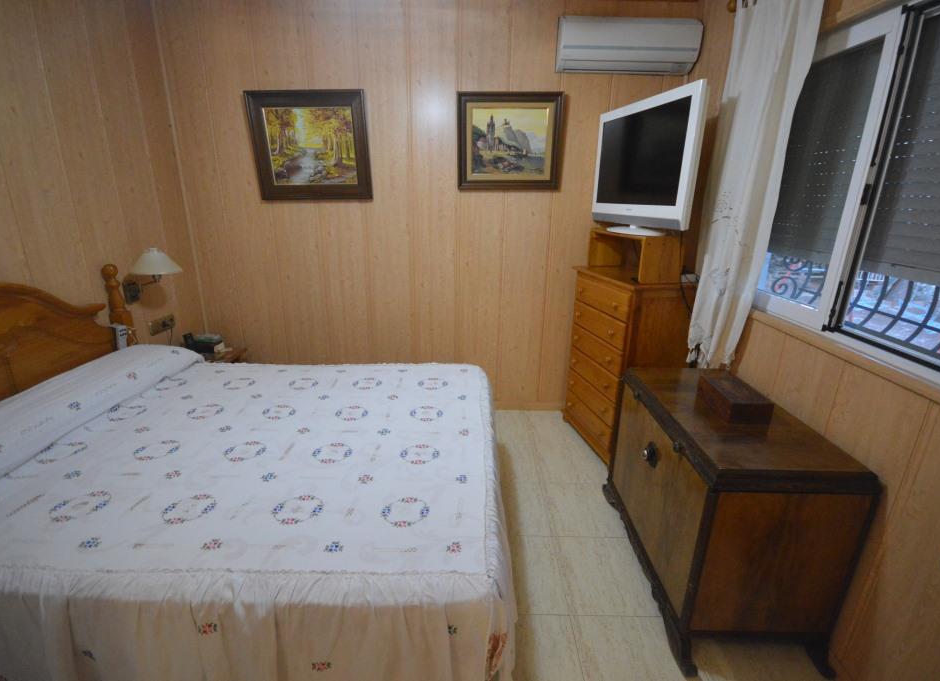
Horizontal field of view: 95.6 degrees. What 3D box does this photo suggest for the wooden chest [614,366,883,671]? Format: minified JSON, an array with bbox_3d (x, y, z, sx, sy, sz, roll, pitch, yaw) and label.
[{"bbox_3d":[0.983,0.630,1.758,0.495,0.755,0.908,0,18,-1],"label":"wooden chest"}]

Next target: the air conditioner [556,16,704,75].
[{"bbox_3d":[0.882,-1.681,2.388,0.755,0.281,0.194,1,19,1],"label":"air conditioner"}]

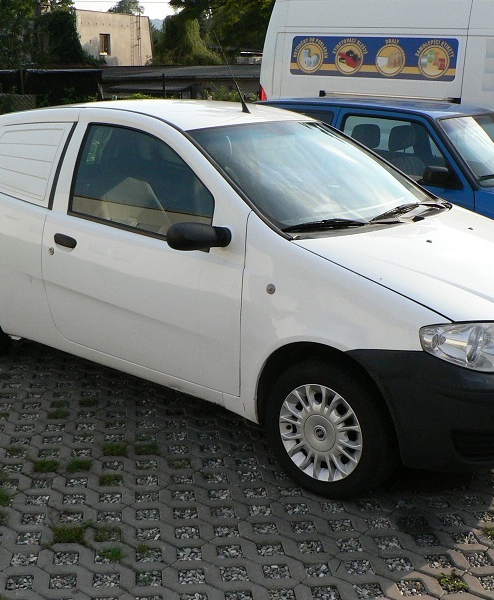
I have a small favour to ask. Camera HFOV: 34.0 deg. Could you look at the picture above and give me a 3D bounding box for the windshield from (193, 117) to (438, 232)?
[{"bbox_3d":[0.356,-0.619,3.793,0.780,0.120,1.290,45,36,23],"label":"windshield"}]

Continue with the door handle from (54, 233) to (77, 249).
[{"bbox_3d":[-0.858,-0.280,3.840,0.172,0.072,0.045,13,19,38],"label":"door handle"}]

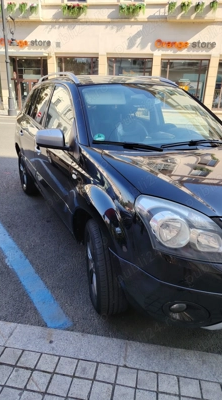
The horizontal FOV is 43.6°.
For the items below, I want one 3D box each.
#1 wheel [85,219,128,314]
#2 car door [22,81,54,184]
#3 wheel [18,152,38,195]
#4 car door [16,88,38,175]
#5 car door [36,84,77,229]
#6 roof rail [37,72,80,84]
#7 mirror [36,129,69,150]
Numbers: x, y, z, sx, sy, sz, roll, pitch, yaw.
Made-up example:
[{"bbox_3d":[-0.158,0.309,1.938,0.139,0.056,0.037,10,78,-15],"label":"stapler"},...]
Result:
[{"bbox_3d":[-0.047,0.484,2.080,0.225,0.700,0.700,-3,22,-12],"label":"wheel"},{"bbox_3d":[-0.962,-0.834,3.514,0.257,1.148,1.059,-9,24,-25],"label":"car door"},{"bbox_3d":[-1.246,-0.421,4.279,0.225,0.700,0.700,-9,24,-25],"label":"wheel"},{"bbox_3d":[-0.985,-0.851,3.555,0.257,1.148,1.119,-9,24,-25],"label":"car door"},{"bbox_3d":[-0.474,-0.461,2.621,0.277,1.178,1.188,-9,24,-25],"label":"car door"},{"bbox_3d":[-0.679,-1.407,3.229,0.064,0.124,1.693,-9,24,-25],"label":"roof rail"},{"bbox_3d":[-0.459,-0.468,2.183,0.267,0.188,0.158,-9,24,-25],"label":"mirror"}]

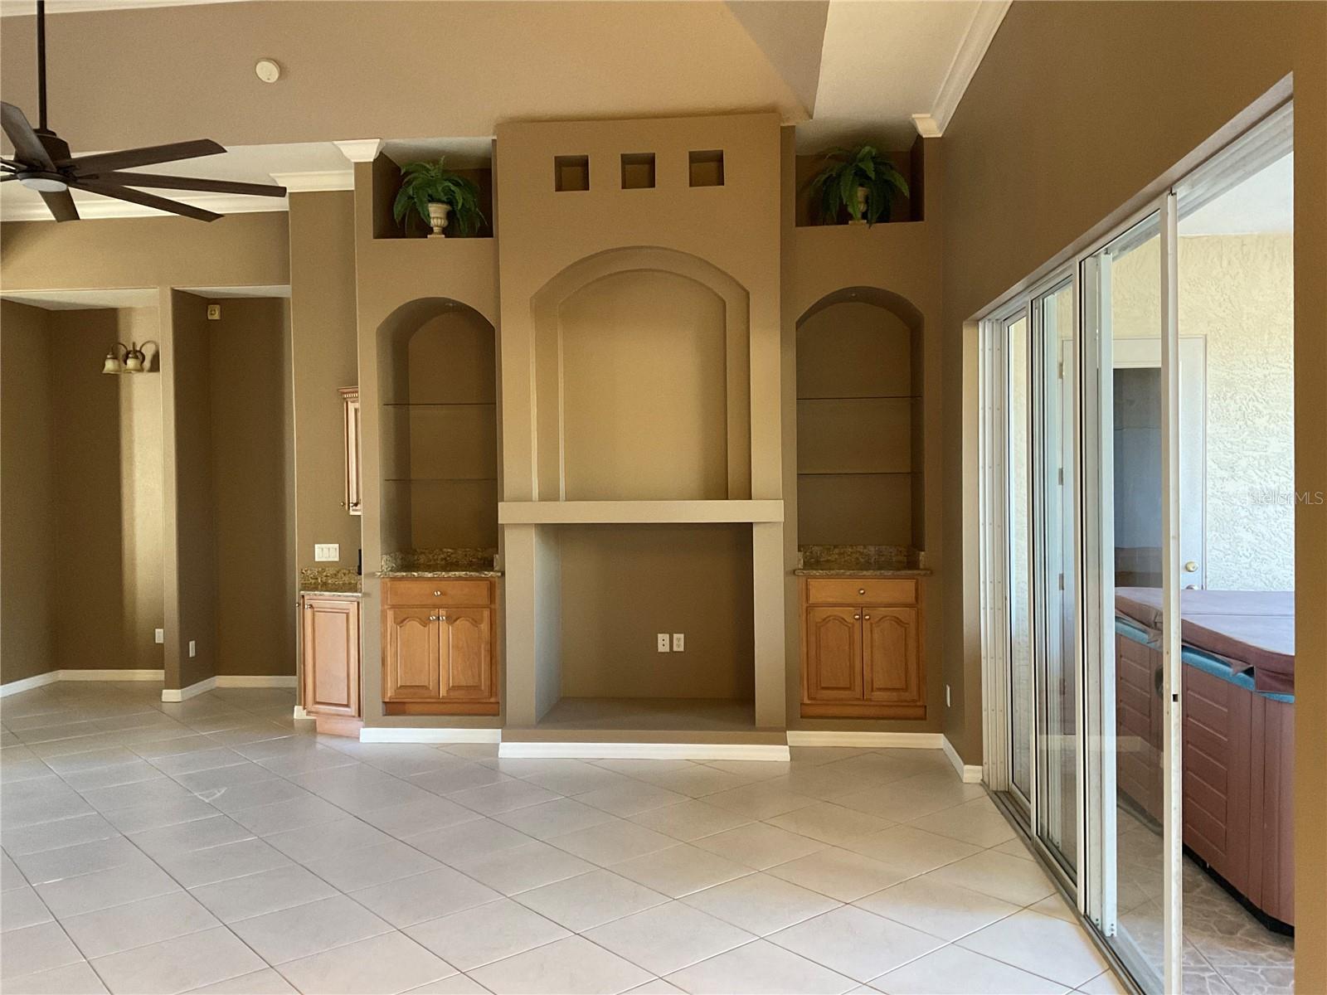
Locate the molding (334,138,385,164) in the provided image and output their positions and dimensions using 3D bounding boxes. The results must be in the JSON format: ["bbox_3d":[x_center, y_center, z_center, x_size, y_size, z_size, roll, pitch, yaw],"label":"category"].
[{"bbox_3d":[-1.850,-2.116,6.805,0.273,0.106,0.095,-1,1,5],"label":"molding"}]

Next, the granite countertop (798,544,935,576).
[{"bbox_3d":[1.205,0.394,6.901,0.816,0.146,0.628,0,1,4],"label":"granite countertop"}]

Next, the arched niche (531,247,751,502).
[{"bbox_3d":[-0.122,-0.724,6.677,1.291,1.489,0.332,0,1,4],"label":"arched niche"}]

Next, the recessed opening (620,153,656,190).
[{"bbox_3d":[-0.135,-1.893,6.552,0.197,0.202,0.215,-1,1,5],"label":"recessed opening"}]

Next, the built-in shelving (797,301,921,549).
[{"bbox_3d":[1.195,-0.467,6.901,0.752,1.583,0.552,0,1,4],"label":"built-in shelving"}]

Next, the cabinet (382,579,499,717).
[{"bbox_3d":[-1.349,0.915,7.113,0.733,0.850,0.580,0,1,4],"label":"cabinet"}]

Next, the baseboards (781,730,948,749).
[{"bbox_3d":[1.200,1.440,6.615,0.907,0.088,0.018,-1,1,5],"label":"baseboards"}]

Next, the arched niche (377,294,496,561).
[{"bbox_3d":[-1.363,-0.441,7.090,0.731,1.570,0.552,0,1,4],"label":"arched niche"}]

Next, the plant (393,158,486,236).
[{"bbox_3d":[-1.388,-1.841,6.926,0.558,0.478,0.419,0,1,4],"label":"plant"}]

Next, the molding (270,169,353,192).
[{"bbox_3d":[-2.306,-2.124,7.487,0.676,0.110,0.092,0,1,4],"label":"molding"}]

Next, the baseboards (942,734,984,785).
[{"bbox_3d":[1.656,1.442,6.198,0.097,0.088,0.767,-1,1,5],"label":"baseboards"}]

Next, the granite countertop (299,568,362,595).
[{"bbox_3d":[-2.163,0.554,7.257,0.612,0.129,0.598,-1,1,5],"label":"granite countertop"}]

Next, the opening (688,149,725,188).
[{"bbox_3d":[0.260,-1.897,6.516,0.198,0.206,0.215,-1,1,5],"label":"opening"}]

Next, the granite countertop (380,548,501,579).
[{"bbox_3d":[-1.355,0.420,7.123,0.795,0.139,0.630,-1,1,5],"label":"granite countertop"}]

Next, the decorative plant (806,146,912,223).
[{"bbox_3d":[1.182,-1.877,6.744,0.605,0.504,0.435,0,1,4],"label":"decorative plant"}]

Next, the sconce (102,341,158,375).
[{"bbox_3d":[-4.282,-1.129,9.007,0.497,0.277,0.209,0,1,4],"label":"sconce"}]

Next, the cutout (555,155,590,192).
[{"bbox_3d":[-0.523,-1.889,6.587,0.197,0.204,0.215,-1,1,5],"label":"cutout"}]

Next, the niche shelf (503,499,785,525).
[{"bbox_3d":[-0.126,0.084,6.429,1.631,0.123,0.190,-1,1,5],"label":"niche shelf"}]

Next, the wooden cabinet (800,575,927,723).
[{"bbox_3d":[1.211,0.896,6.925,0.753,0.852,0.580,0,1,4],"label":"wooden cabinet"}]

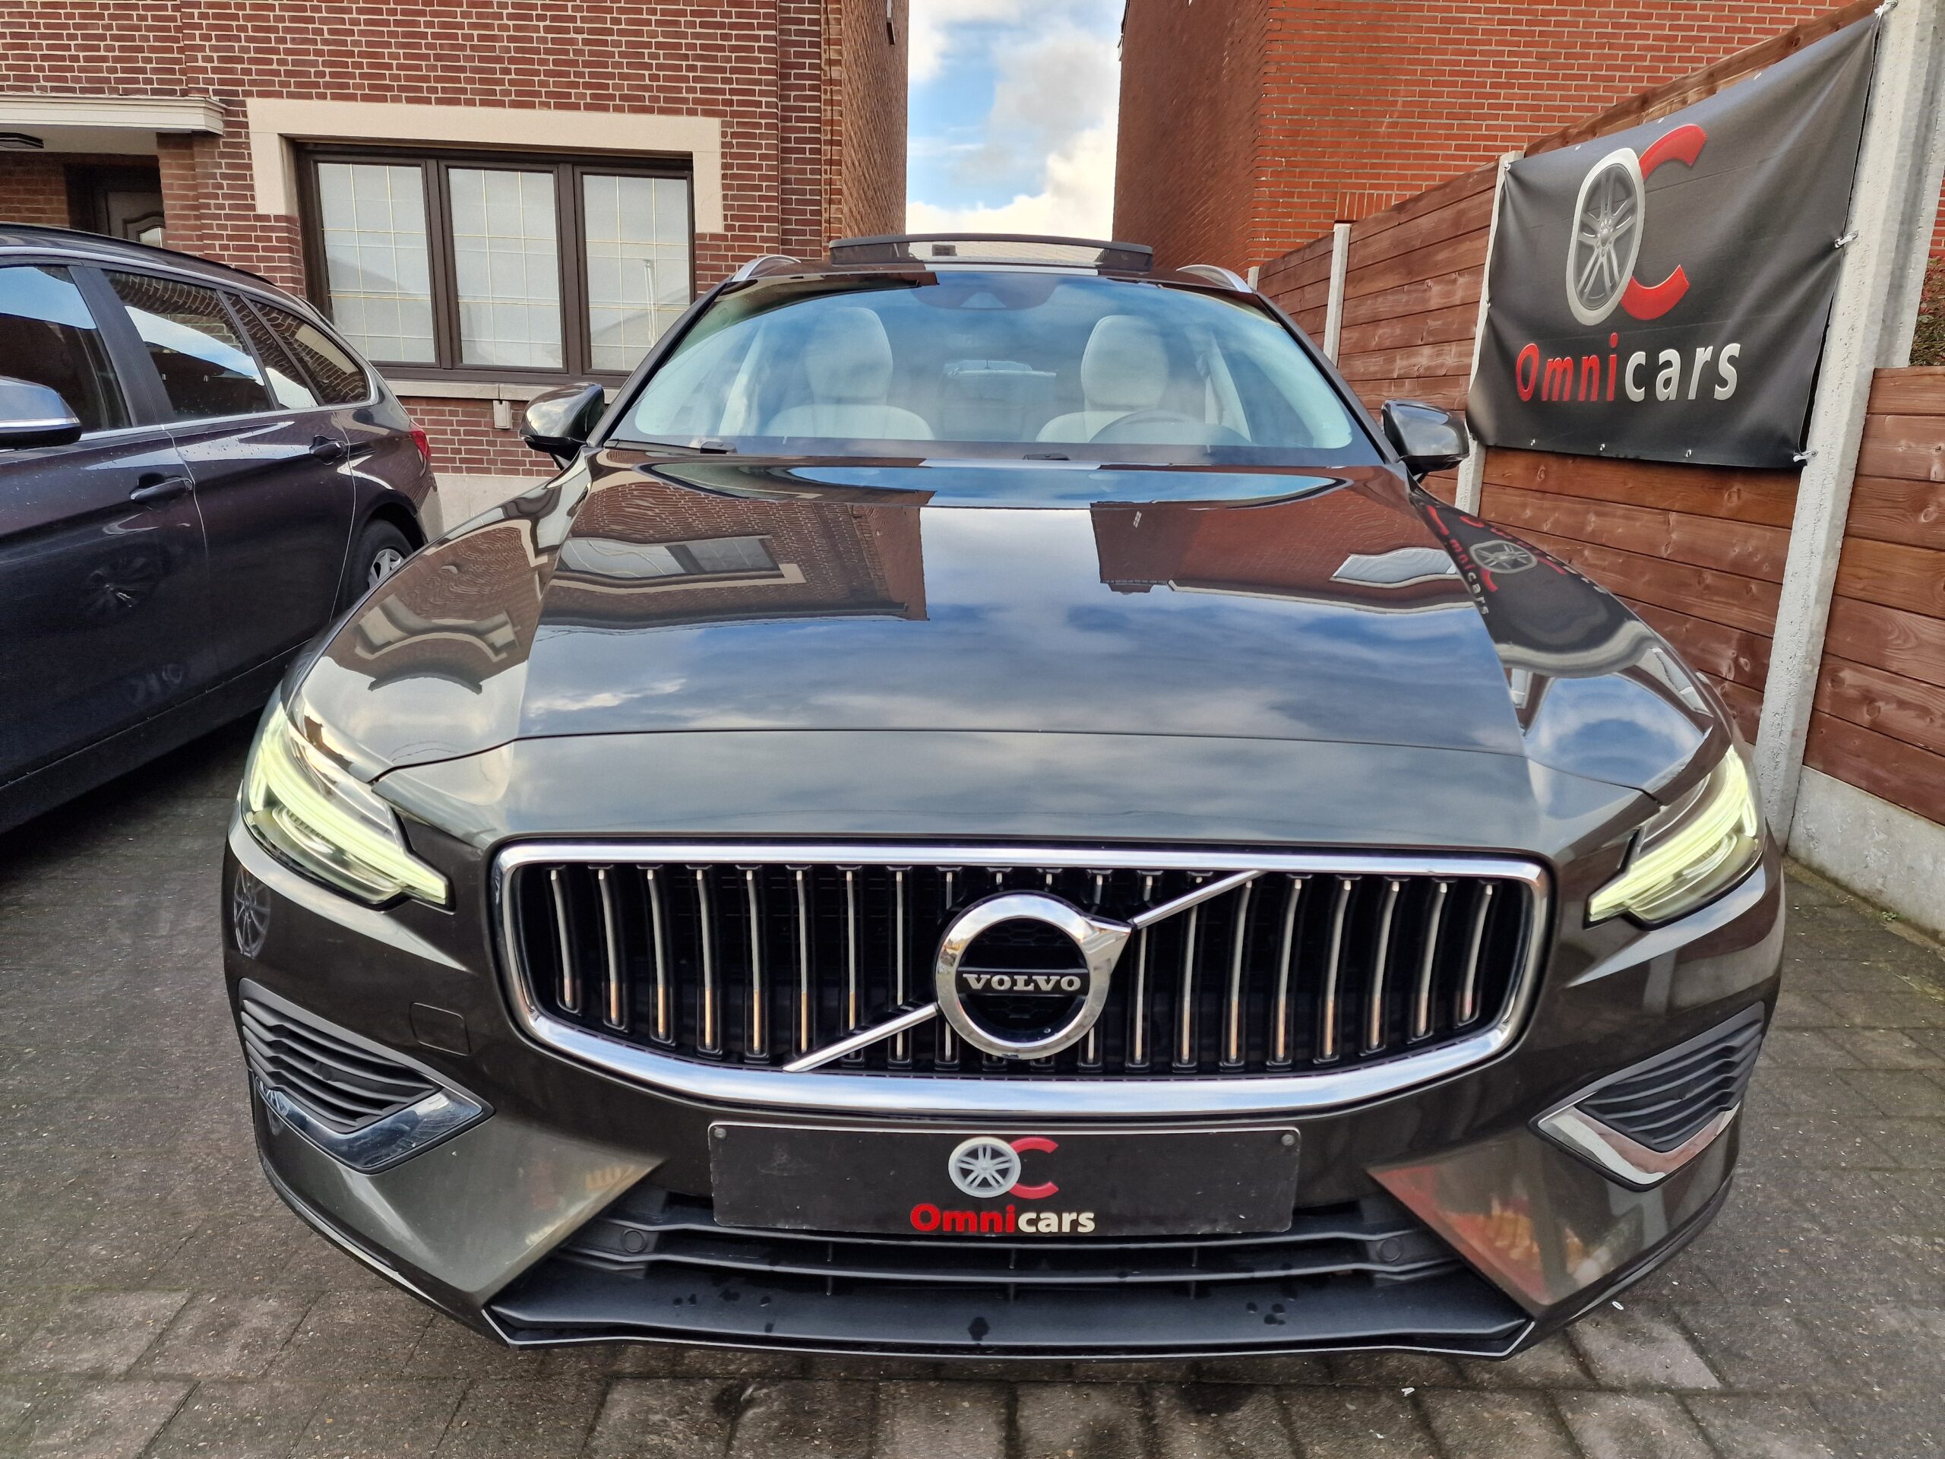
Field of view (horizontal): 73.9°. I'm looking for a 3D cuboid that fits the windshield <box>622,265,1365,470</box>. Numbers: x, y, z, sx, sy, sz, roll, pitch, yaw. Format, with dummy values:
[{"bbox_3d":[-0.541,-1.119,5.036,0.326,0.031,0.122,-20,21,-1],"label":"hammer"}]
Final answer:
[{"bbox_3d":[0.048,-0.755,2.717,1.440,0.170,0.960,1,43,0],"label":"windshield"}]

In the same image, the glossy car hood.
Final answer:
[{"bbox_3d":[0.039,-0.203,1.794,1.620,0.310,1.340,1,14,0],"label":"glossy car hood"}]

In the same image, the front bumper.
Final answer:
[{"bbox_3d":[0.030,0.296,1.347,1.840,0.540,0.480,1,14,0],"label":"front bumper"}]

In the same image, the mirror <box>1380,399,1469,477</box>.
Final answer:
[{"bbox_3d":[0.961,-0.618,2.759,0.205,0.165,0.165,1,14,0],"label":"mirror"}]

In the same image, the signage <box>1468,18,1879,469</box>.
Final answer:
[{"bbox_3d":[2.068,-1.402,4.115,0.070,1.040,2.090,1,14,-1],"label":"signage"}]

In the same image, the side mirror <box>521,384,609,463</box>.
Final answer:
[{"bbox_3d":[-0.869,-0.653,2.756,0.205,0.165,0.165,1,14,0],"label":"side mirror"}]

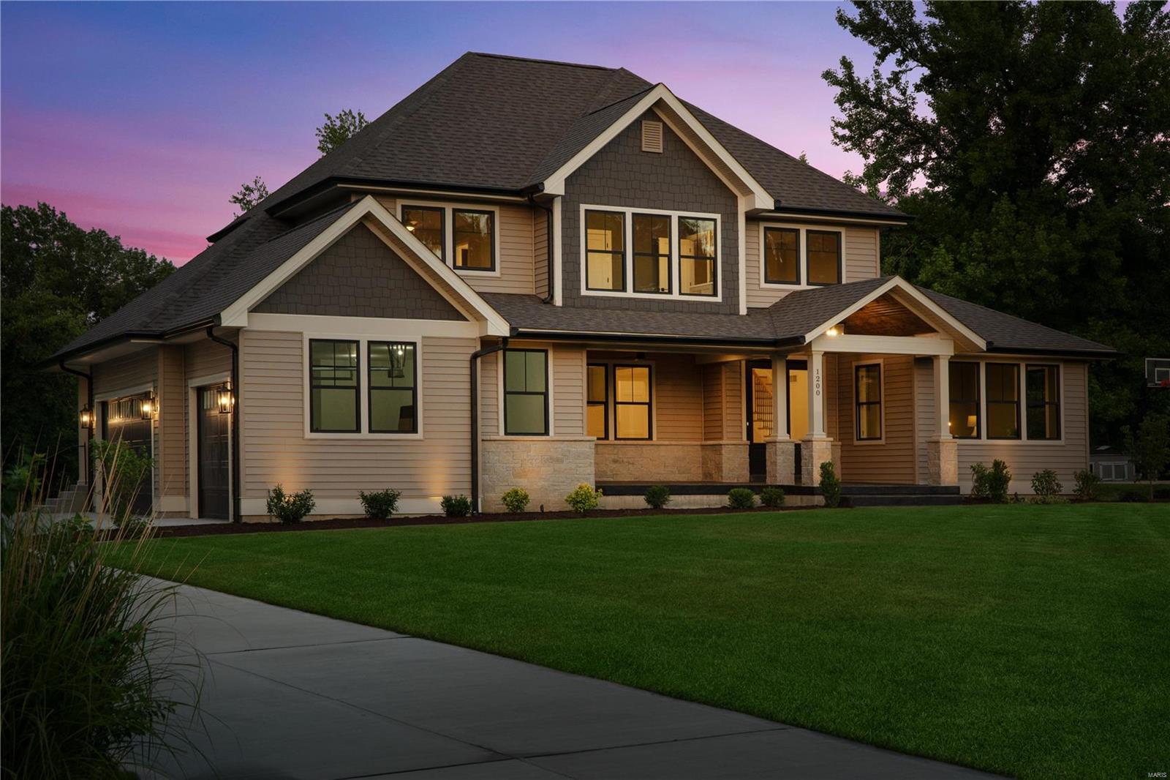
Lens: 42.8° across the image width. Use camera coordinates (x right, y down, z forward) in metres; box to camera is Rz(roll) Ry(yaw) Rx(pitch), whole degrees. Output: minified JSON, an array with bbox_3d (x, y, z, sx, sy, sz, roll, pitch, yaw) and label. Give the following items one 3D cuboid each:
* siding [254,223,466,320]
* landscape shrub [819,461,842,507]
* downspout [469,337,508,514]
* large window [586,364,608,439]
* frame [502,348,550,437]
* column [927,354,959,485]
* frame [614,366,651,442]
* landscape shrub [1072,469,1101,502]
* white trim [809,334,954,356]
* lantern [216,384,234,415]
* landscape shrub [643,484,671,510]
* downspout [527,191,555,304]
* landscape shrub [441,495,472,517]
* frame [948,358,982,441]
[{"bbox_3d":[-3.819,-2.056,25.664,3.927,1.637,0.080,1,-3,-25],"label":"siding"},{"bbox_3d":[4.577,1.768,27.821,0.391,0.882,0.391,0,-3,0],"label":"landscape shrub"},{"bbox_3d":[-1.659,0.608,25.828,0.643,3.045,0.221,0,-2,-22],"label":"downspout"},{"bbox_3d":[0.102,0.231,30.200,0.844,1.548,0.100,0,-2,-22],"label":"large window"},{"bbox_3d":[-1.084,0.049,27.348,0.909,1.588,0.100,1,-3,-25],"label":"frame"},{"bbox_3d":[7.016,0.591,29.300,0.420,2.540,0.420,0,-2,-26],"label":"column"},{"bbox_3d":[0.983,0.242,30.502,0.844,1.558,0.100,0,-2,-22],"label":"frame"},{"bbox_3d":[10.400,1.971,31.000,0.600,0.680,0.600,0,-2,-26],"label":"landscape shrub"},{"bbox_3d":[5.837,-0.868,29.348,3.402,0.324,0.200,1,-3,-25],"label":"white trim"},{"bbox_3d":[-5.934,0.143,24.673,0.271,0.523,0.231,1,-2,-25],"label":"lantern"},{"bbox_3d":[1.329,1.947,27.336,0.502,0.452,0.492,0,-2,0],"label":"landscape shrub"},{"bbox_3d":[-0.847,-2.744,29.150,0.500,2.160,0.150,0,-2,-25],"label":"downspout"},{"bbox_3d":[-2.207,1.986,25.682,0.491,0.391,0.491,0,-3,0],"label":"landscape shrub"},{"bbox_3d":[7.798,0.217,30.830,0.880,1.600,0.100,0,-2,-26],"label":"frame"}]

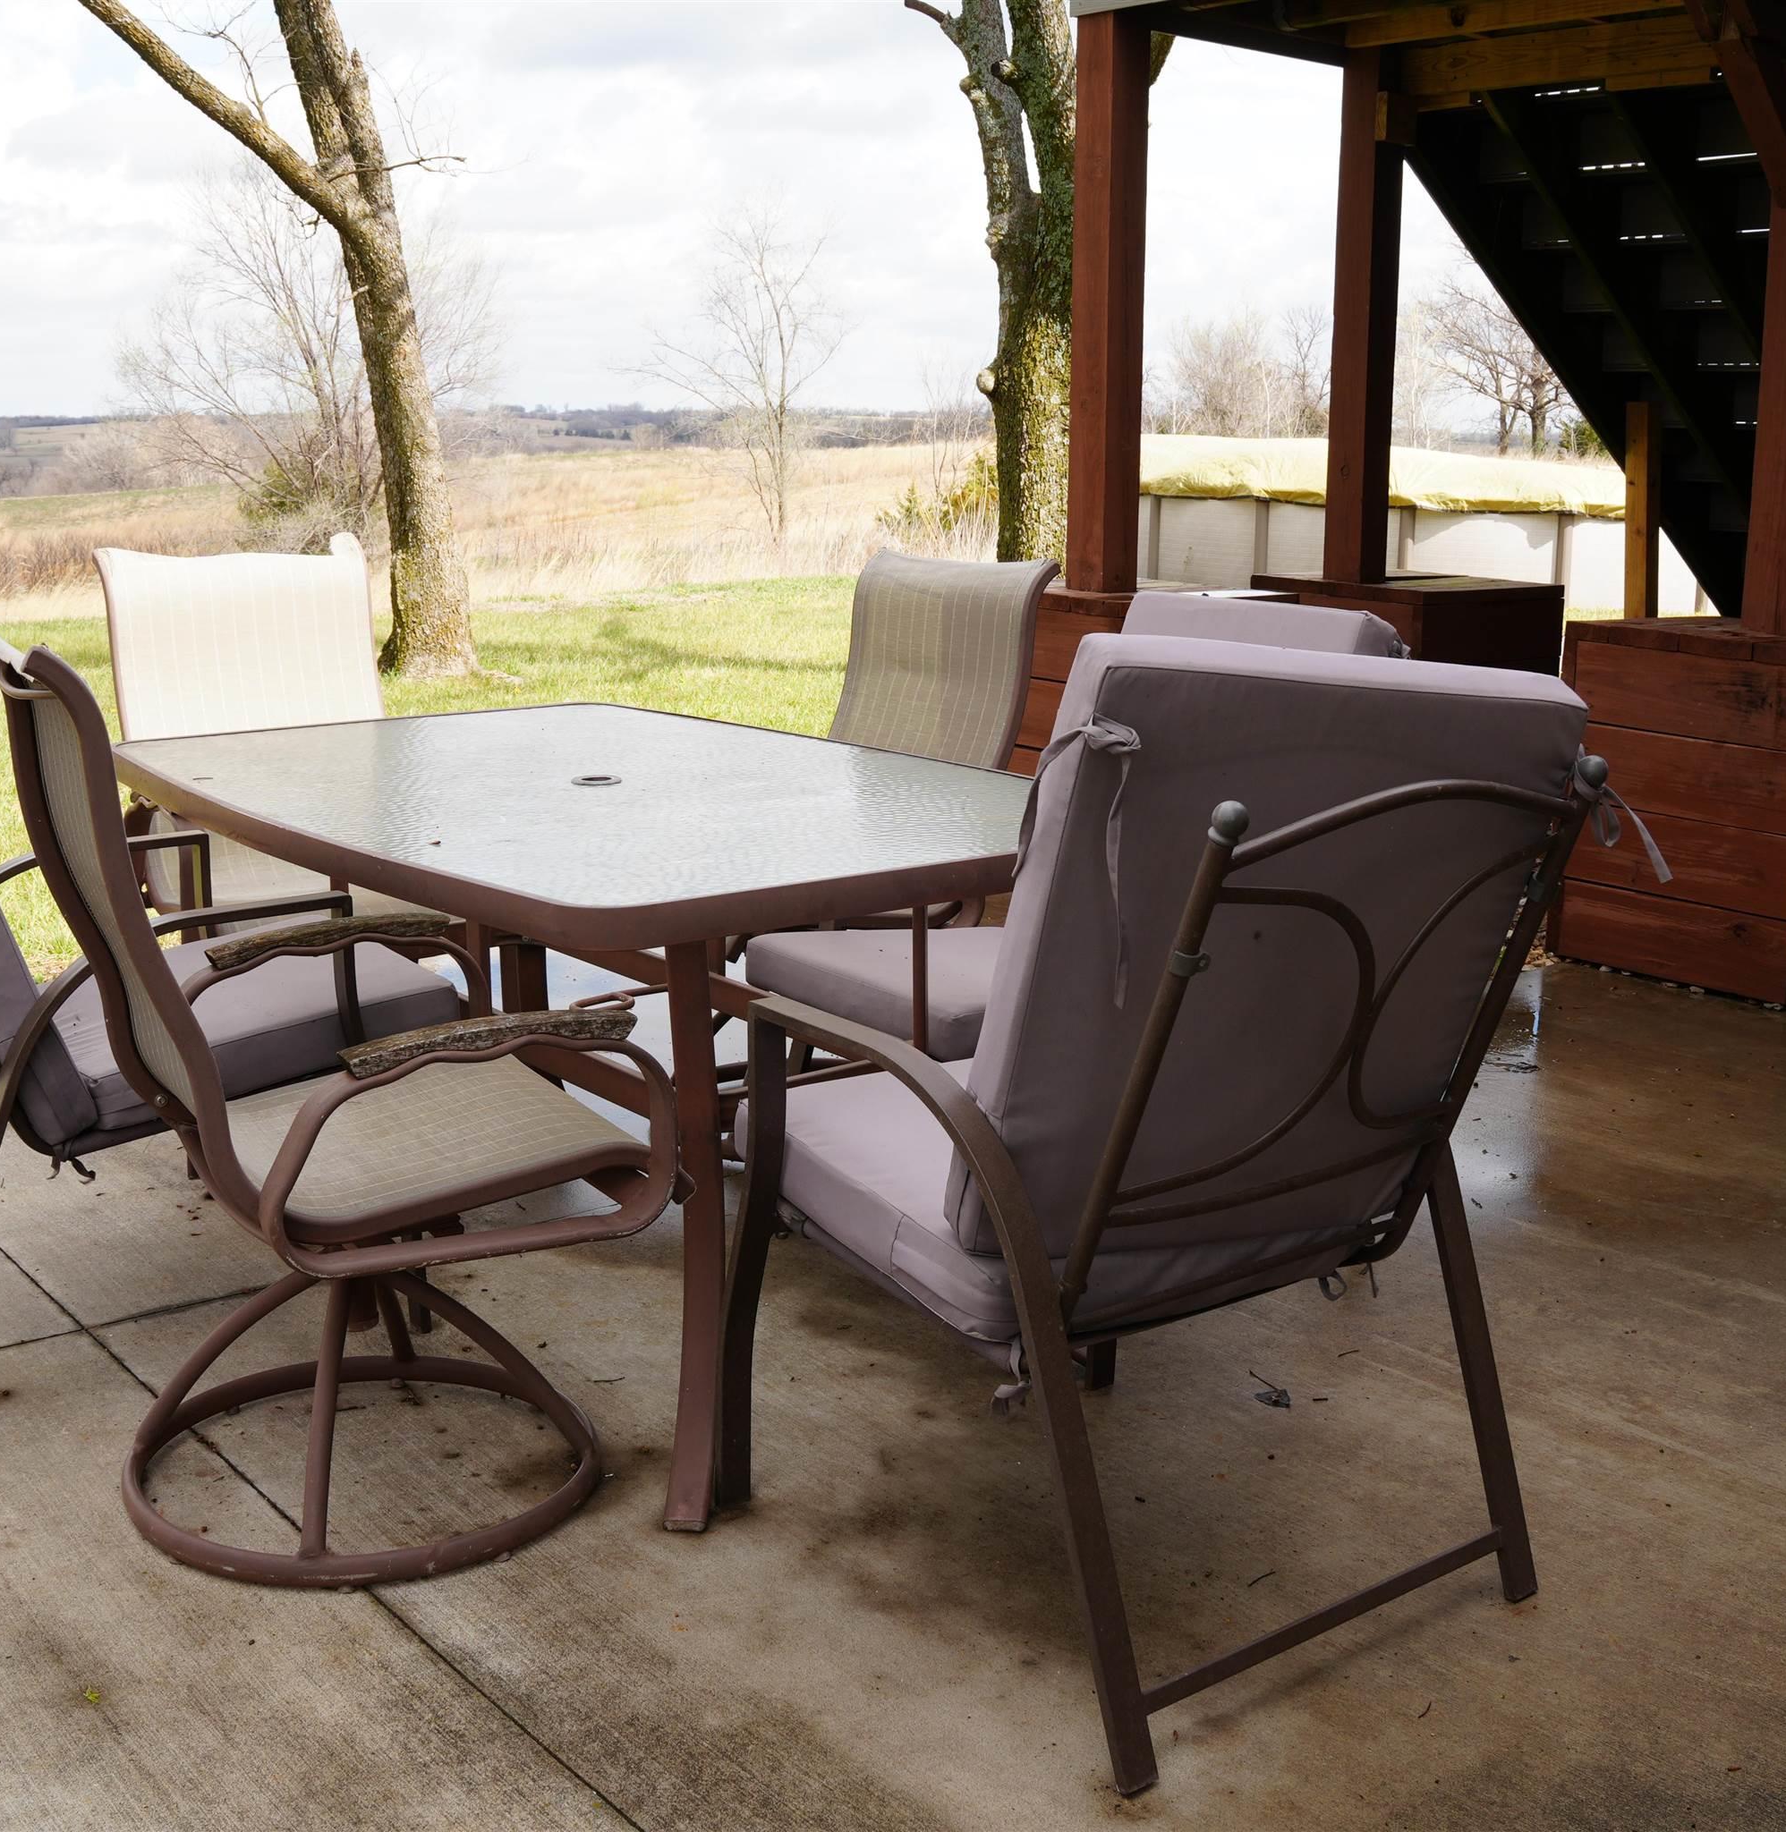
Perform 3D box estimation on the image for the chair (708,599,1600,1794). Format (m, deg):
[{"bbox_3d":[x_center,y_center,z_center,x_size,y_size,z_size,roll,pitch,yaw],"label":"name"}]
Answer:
[{"bbox_3d":[0.250,0.217,2.215,0.610,1.020,0.760,-9,16,-36],"label":"chair"}]

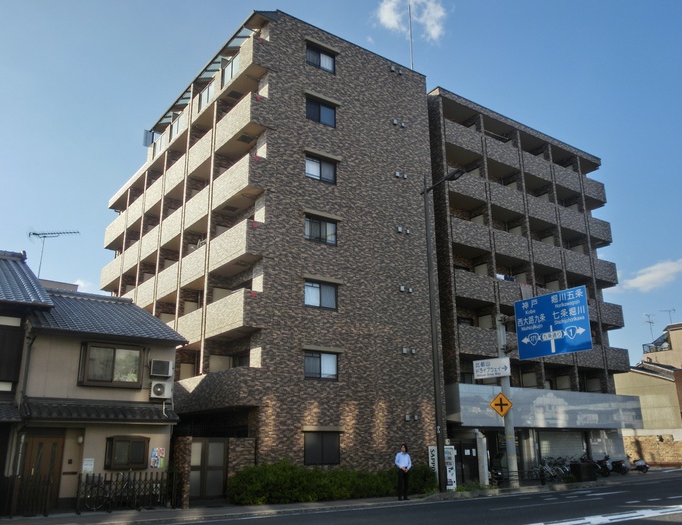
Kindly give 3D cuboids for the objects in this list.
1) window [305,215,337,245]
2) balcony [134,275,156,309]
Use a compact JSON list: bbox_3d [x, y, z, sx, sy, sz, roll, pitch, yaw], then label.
[{"bbox_3d":[-0.863,-1.367,26.211,1.654,1.091,0.150,11,-20,-35],"label":"window"},{"bbox_3d":[-9.739,1.747,32.046,1.250,1.300,3.023,12,-21,-35],"label":"balcony"}]

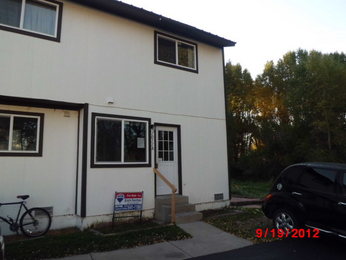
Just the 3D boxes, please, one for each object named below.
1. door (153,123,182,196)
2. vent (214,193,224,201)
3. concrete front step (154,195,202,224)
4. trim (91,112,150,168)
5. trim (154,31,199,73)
[{"bbox_3d":[-0.147,0.887,7.938,0.964,2.137,0.120,4,-9,-32],"label":"door"},{"bbox_3d":[1.553,2.273,8.788,0.401,0.204,0.060,4,-9,-32],"label":"vent"},{"bbox_3d":[0.081,2.110,7.025,0.760,0.557,1.400,4,-9,-32],"label":"concrete front step"},{"bbox_3d":[-1.380,0.320,7.214,1.763,1.442,0.100,4,-9,-32],"label":"trim"},{"bbox_3d":[0.143,-2.527,8.615,1.712,1.083,0.100,4,-9,-32],"label":"trim"}]

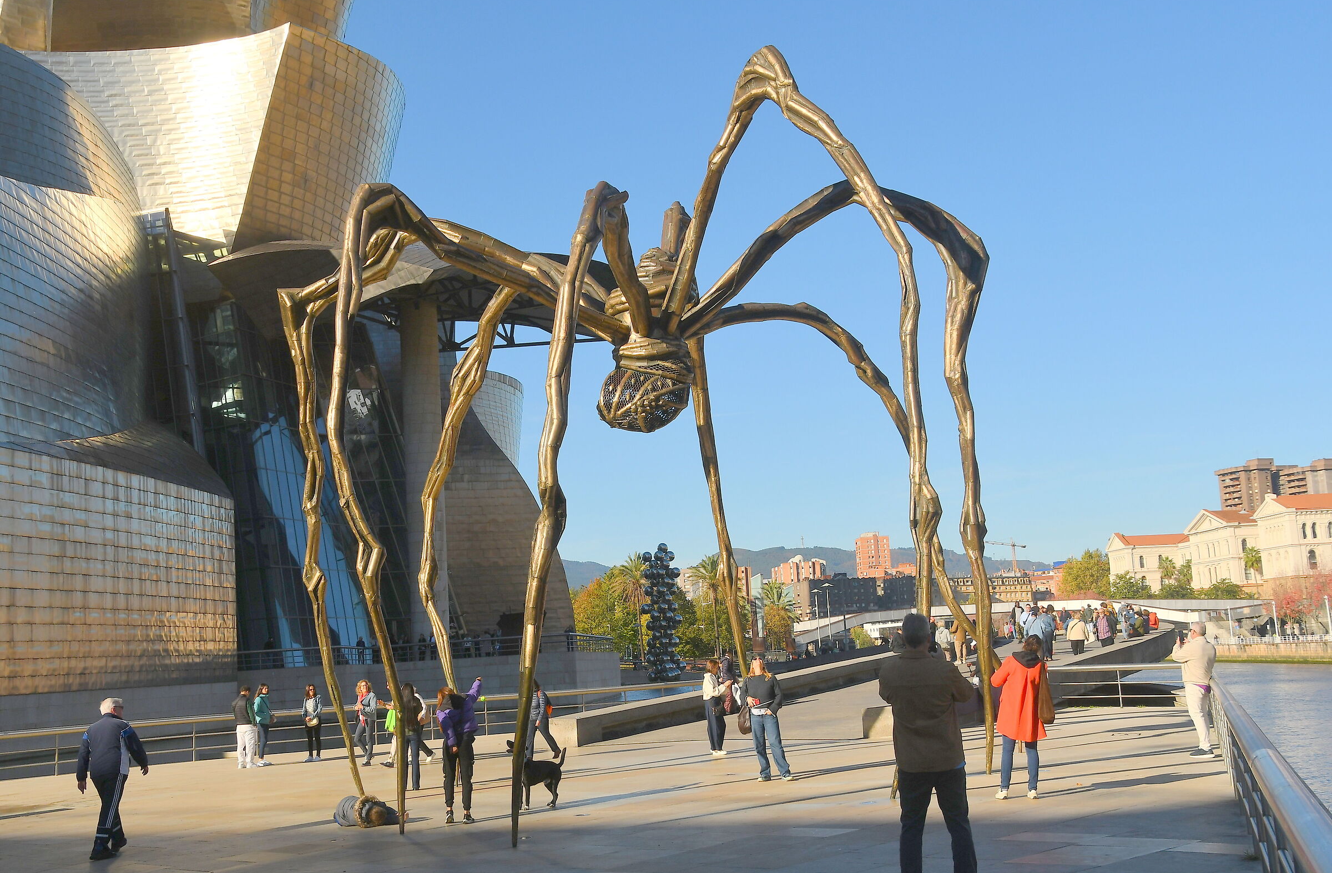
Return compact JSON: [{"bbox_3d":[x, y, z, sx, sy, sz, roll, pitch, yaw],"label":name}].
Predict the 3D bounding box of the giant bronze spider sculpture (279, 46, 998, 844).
[{"bbox_3d":[0.174,0.335,19.803,10.776,8.850,10.305,-2,-9,-13],"label":"giant bronze spider sculpture"}]

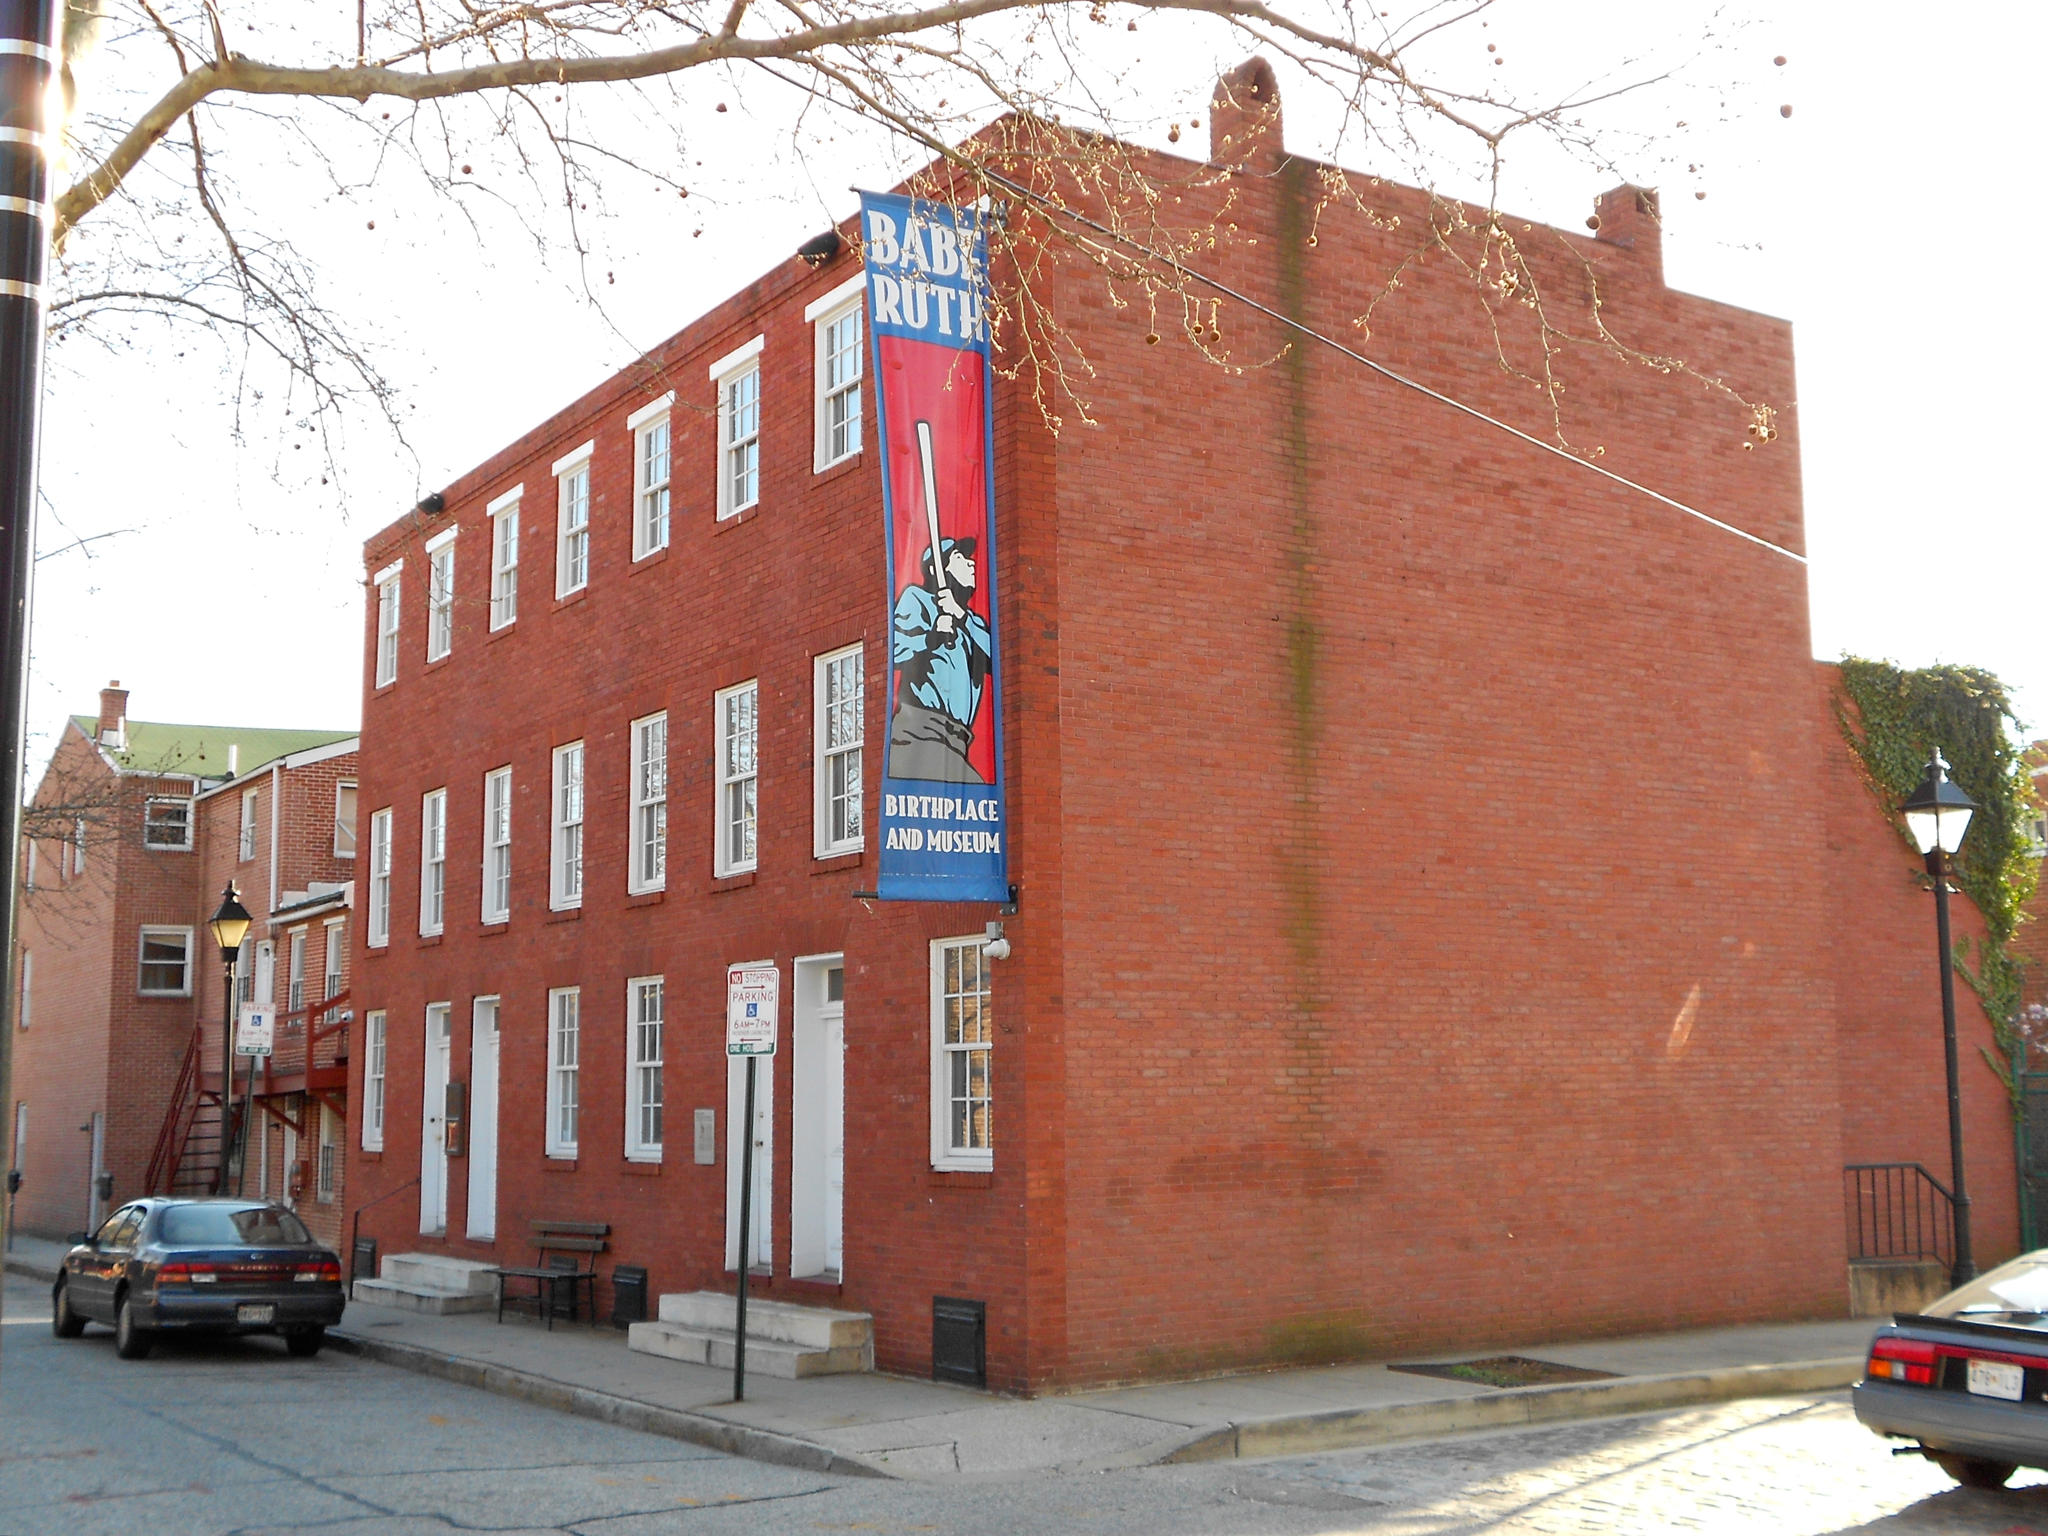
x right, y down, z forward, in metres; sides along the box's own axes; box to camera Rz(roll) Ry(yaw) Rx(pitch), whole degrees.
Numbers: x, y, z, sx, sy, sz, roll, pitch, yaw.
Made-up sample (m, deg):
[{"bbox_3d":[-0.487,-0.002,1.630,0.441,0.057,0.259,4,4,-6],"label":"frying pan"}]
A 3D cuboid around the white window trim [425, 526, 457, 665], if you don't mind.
[{"bbox_3d":[-6.588,-1.933,24.914,0.150,1.460,1.030,5,-11,-34],"label":"white window trim"}]

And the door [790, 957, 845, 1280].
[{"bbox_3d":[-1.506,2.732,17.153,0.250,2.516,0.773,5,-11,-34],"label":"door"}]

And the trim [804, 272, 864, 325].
[{"bbox_3d":[-1.512,-3.840,17.866,0.100,0.127,1.004,5,-11,-34],"label":"trim"}]

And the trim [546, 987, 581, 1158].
[{"bbox_3d":[-4.266,2.863,20.578,0.130,1.595,0.750,5,-10,-34],"label":"trim"}]

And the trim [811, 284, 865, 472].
[{"bbox_3d":[-1.388,-3.013,17.111,0.130,1.330,0.830,5,-10,-34],"label":"trim"}]

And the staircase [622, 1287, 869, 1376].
[{"bbox_3d":[-2.149,4.346,16.800,0.660,0.430,2.900,5,-11,-34],"label":"staircase"}]

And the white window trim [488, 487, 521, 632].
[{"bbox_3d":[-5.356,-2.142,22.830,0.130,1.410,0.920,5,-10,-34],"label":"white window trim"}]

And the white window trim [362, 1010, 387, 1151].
[{"bbox_3d":[-7.353,3.577,25.022,0.130,1.595,0.715,5,-10,-34],"label":"white window trim"}]

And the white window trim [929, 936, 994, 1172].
[{"bbox_3d":[-0.373,1.959,14.975,0.130,1.595,0.775,5,-10,-34],"label":"white window trim"}]

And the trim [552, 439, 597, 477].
[{"bbox_3d":[-4.554,-3.135,22.216,0.100,0.127,1.019,5,-11,-34],"label":"trim"}]

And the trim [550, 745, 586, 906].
[{"bbox_3d":[-4.456,0.585,21.639,0.140,1.632,0.747,5,-11,-34],"label":"trim"}]

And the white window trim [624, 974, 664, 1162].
[{"bbox_3d":[-3.366,2.712,19.759,0.140,1.635,0.767,5,-11,-34],"label":"white window trim"}]

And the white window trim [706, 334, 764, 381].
[{"bbox_3d":[-2.457,-3.551,19.018,0.120,0.125,1.020,5,-11,-34],"label":"white window trim"}]

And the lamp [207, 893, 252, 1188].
[{"bbox_3d":[-8.952,3.566,24.584,0.410,4.620,0.410,5,-10,-34],"label":"lamp"}]

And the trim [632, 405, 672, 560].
[{"bbox_3d":[-3.391,-2.610,20.297,0.150,1.340,0.790,5,-11,-34],"label":"trim"}]

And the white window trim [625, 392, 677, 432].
[{"bbox_3d":[-3.397,-3.261,19.998,0.080,0.140,0.995,5,-10,-34],"label":"white window trim"}]

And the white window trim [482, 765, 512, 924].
[{"bbox_3d":[-5.325,0.805,22.401,0.130,1.595,0.755,5,-10,-34],"label":"white window trim"}]

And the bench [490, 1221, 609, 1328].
[{"bbox_3d":[-4.444,4.678,20.216,0.560,0.910,1.740,5,-11,-34],"label":"bench"}]

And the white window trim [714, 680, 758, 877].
[{"bbox_3d":[-2.362,0.106,18.398,0.150,1.610,0.790,5,-11,-34],"label":"white window trim"}]

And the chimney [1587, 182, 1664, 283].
[{"bbox_3d":[5.431,-4.769,19.625,0.430,0.770,0.380,5,-11,-34],"label":"chimney"}]

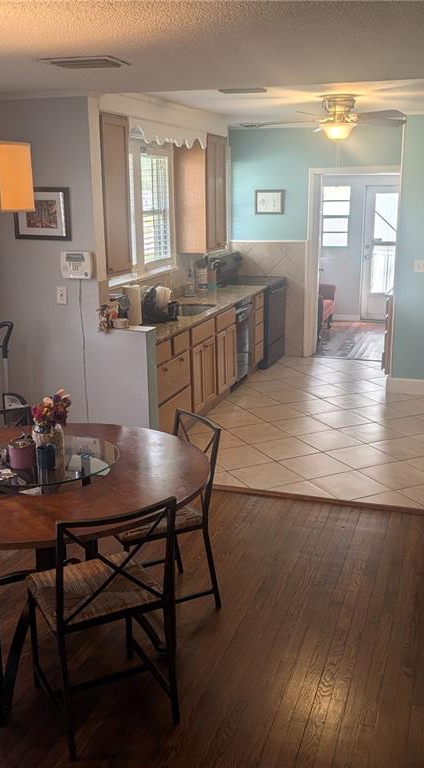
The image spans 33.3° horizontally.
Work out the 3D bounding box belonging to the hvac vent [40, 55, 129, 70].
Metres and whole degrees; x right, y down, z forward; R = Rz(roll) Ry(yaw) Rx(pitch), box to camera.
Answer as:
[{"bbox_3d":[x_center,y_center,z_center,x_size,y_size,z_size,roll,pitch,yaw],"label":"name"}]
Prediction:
[{"bbox_3d":[-0.637,-1.629,3.593,0.365,0.025,0.260,4,15,19],"label":"hvac vent"}]

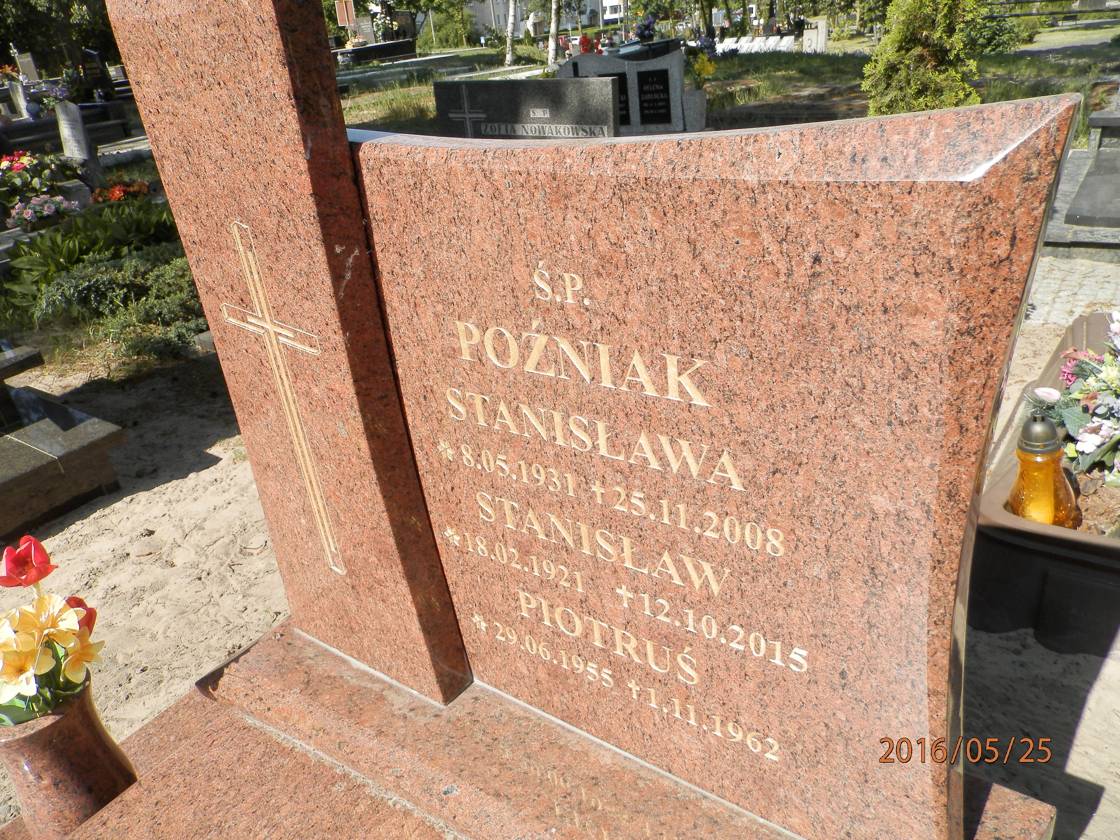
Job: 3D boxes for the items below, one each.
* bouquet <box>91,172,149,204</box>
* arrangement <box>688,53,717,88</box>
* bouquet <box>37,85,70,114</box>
[{"bbox_3d":[-3.646,-1.921,6.700,0.380,0.240,0.280,-6,26,0],"label":"bouquet"},{"bbox_3d":[1.336,-3.280,7.600,0.270,0.310,0.250,7,29,25],"label":"arrangement"},{"bbox_3d":[-6.508,-4.118,10.400,0.320,0.310,0.270,-6,26,0],"label":"bouquet"}]

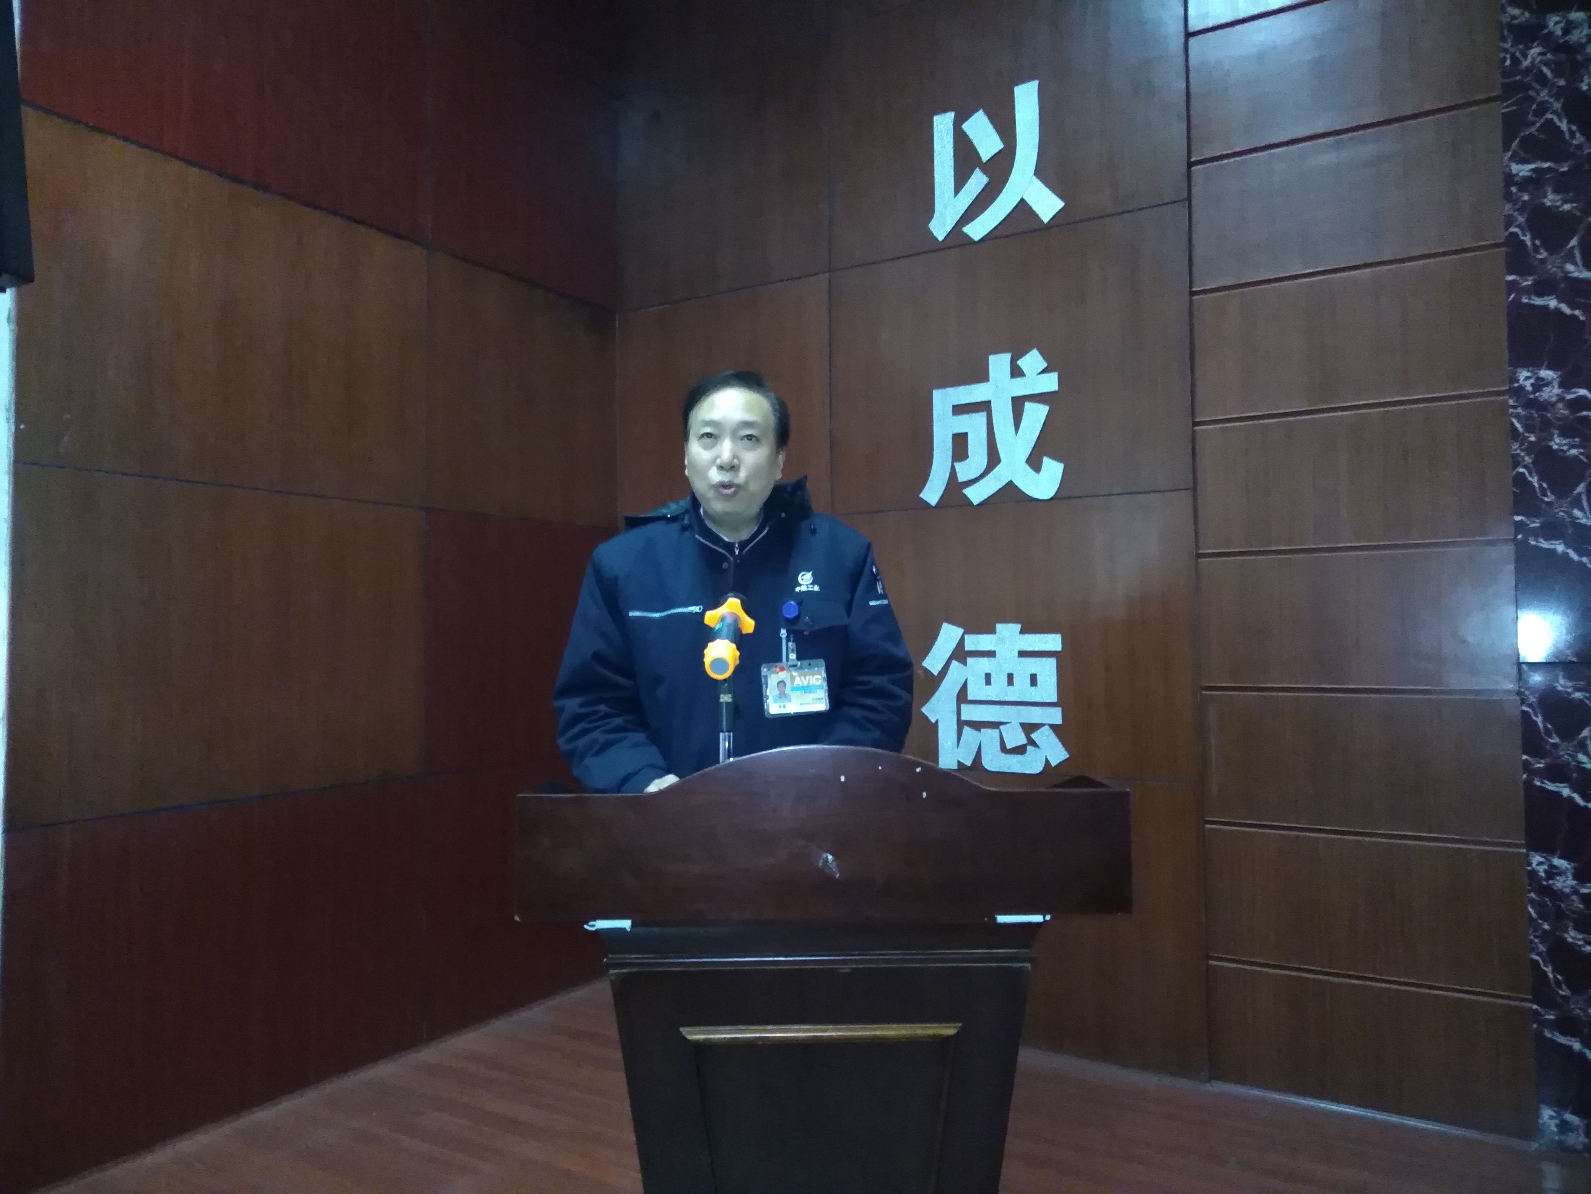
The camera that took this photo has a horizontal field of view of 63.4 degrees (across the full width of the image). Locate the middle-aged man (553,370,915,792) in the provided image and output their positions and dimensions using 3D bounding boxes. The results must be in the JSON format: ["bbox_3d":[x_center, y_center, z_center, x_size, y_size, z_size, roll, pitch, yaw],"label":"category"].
[{"bbox_3d":[-0.093,0.493,2.046,0.580,1.720,0.430,0,-2,-1],"label":"middle-aged man"}]

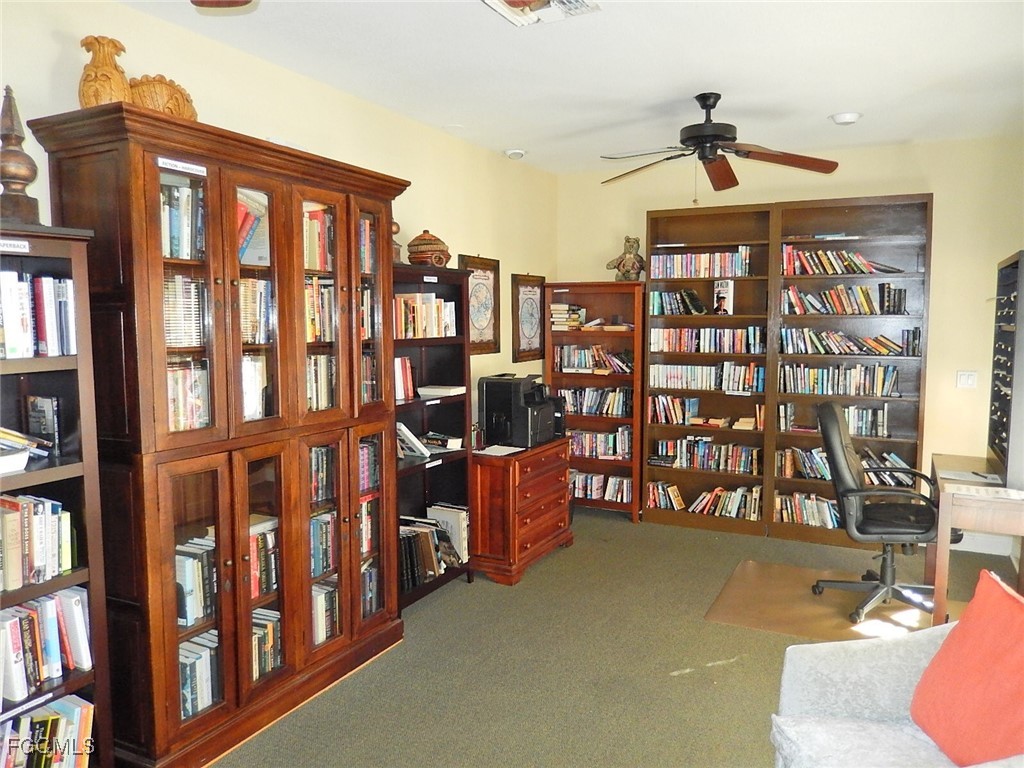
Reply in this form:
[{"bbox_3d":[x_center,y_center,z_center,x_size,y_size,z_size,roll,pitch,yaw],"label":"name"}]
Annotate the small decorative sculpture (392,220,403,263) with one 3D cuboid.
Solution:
[{"bbox_3d":[-0.597,-0.724,3.746,0.093,0.259,0.093,3,6,27],"label":"small decorative sculpture"}]

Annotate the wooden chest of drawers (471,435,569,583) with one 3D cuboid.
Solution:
[{"bbox_3d":[-0.033,0.753,4.753,0.558,0.746,0.868,3,6,27],"label":"wooden chest of drawers"}]

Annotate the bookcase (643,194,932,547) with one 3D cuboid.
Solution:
[{"bbox_3d":[1.877,-0.082,5.271,1.832,2.331,0.310,3,6,27],"label":"bookcase"}]

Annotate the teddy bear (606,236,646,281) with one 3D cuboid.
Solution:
[{"bbox_3d":[0.898,-0.939,5.632,0.350,0.360,0.171,2,5,20],"label":"teddy bear"}]

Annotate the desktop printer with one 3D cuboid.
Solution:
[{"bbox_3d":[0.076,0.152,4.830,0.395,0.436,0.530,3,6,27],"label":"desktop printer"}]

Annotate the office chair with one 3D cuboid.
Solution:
[{"bbox_3d":[2.038,0.657,4.021,0.759,1.085,0.688,3,6,27],"label":"office chair"}]

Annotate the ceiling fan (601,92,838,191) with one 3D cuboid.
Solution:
[{"bbox_3d":[1.036,-1.356,3.937,1.333,0.338,1.333,3,6,27],"label":"ceiling fan"}]

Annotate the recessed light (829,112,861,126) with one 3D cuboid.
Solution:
[{"bbox_3d":[1.951,-1.534,4.322,0.174,0.046,0.174,3,6,27],"label":"recessed light"}]

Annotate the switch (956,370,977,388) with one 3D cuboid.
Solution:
[{"bbox_3d":[3.006,-0.026,4.883,0.116,0.113,0.015,3,6,27],"label":"switch"}]

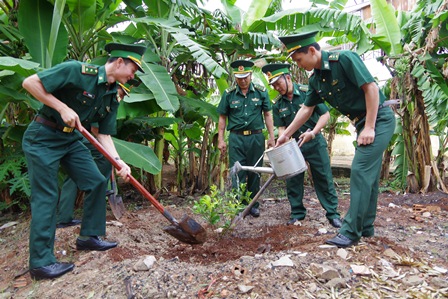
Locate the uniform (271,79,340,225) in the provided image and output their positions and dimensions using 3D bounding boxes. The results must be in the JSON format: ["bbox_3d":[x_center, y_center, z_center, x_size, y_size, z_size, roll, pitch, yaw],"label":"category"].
[{"bbox_3d":[0.837,0.010,3.450,0.600,1.420,0.450,1,2,34],"label":"uniform"}]

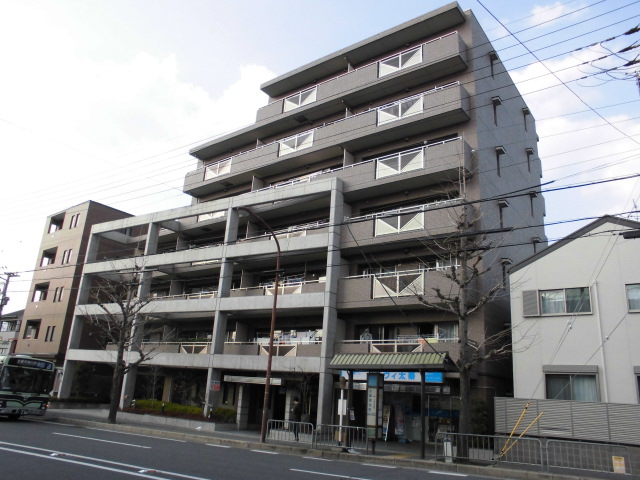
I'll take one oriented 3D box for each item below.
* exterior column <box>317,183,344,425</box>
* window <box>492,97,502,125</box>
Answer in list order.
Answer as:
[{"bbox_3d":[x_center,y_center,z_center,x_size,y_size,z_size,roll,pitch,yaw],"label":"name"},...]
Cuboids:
[{"bbox_3d":[0.528,2.797,23.233,0.270,12.050,0.720,-7,-19,31],"label":"exterior column"},{"bbox_3d":[9.433,-6.879,25.546,0.280,1.400,0.550,-9,-21,36],"label":"window"}]

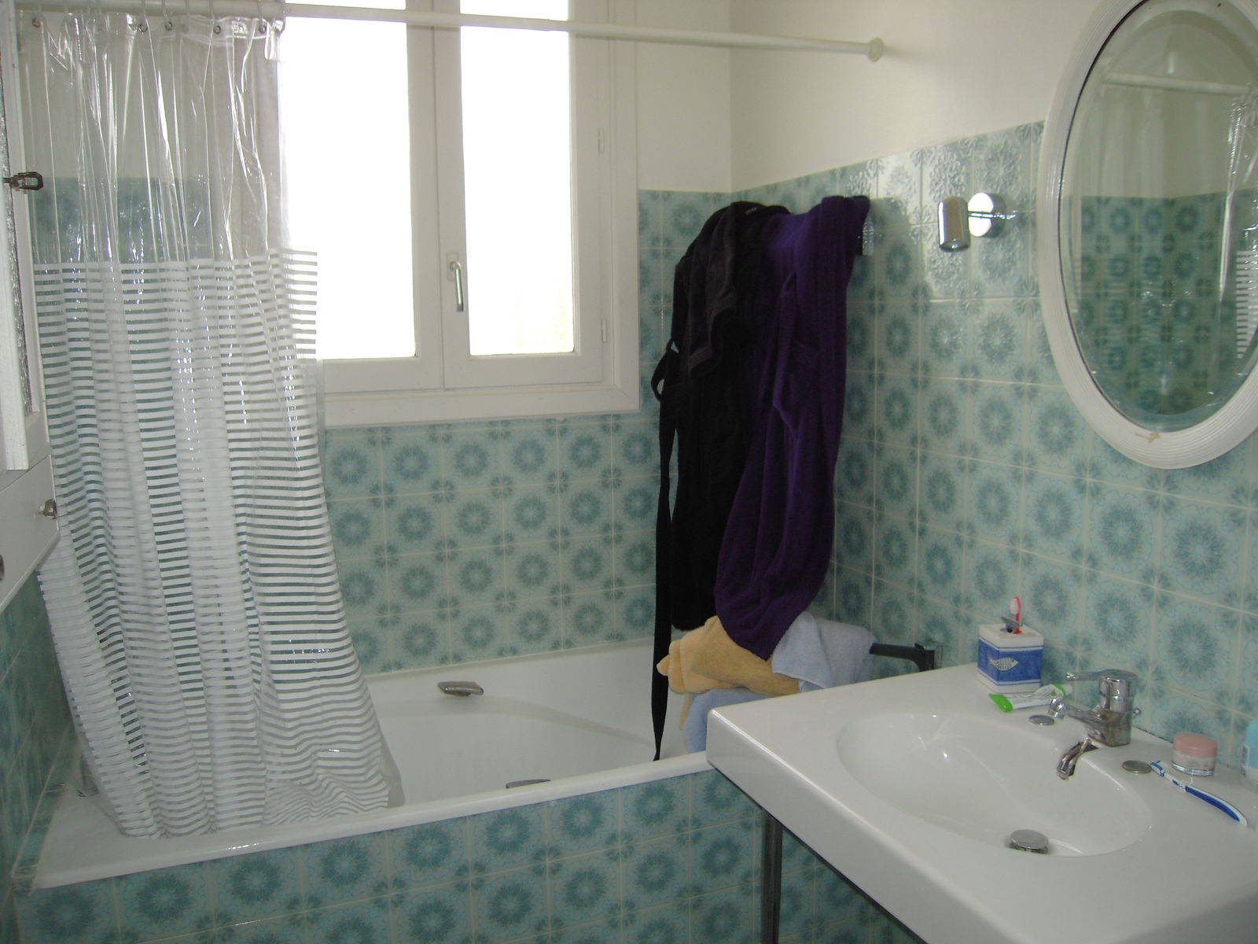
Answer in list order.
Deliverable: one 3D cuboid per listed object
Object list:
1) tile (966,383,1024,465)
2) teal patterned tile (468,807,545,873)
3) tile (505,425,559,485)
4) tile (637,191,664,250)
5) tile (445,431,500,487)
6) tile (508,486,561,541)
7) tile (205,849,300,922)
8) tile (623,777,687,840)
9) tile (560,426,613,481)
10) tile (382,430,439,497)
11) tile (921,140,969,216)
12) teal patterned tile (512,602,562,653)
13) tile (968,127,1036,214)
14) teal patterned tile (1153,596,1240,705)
[{"bbox_3d":[0.678,-0.091,1.874,0.010,0.150,0.150,-4,9,-21],"label":"tile"},{"bbox_3d":[-0.232,0.698,1.954,0.149,0.133,0.010,-4,9,-21],"label":"teal patterned tile"},{"bbox_3d":[-0.258,-0.040,2.635,0.150,0.150,0.010,-4,9,-21],"label":"tile"},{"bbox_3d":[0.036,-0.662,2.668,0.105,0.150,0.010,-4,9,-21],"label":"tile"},{"bbox_3d":[-0.400,-0.032,2.595,0.149,0.151,0.010,-4,9,-21],"label":"tile"},{"bbox_3d":[-0.251,0.109,2.646,0.148,0.148,0.010,-4,9,-21],"label":"tile"},{"bbox_3d":[-0.644,0.706,1.762,0.150,0.150,0.010,-4,9,-21],"label":"tile"},{"bbox_3d":[0.050,0.674,2.062,0.150,0.140,0.010,-4,9,-21],"label":"tile"},{"bbox_3d":[-0.118,-0.052,2.688,0.150,0.150,0.010,-4,9,-21],"label":"tile"},{"bbox_3d":[-0.541,-0.021,2.541,0.149,0.151,0.010,-4,9,-21],"label":"tile"},{"bbox_3d":[0.627,-0.571,2.018,0.010,0.151,0.149,-4,9,-21],"label":"tile"},{"bbox_3d":[-0.249,0.409,2.700,0.150,0.150,0.010,-4,9,-21],"label":"teal patterned tile"},{"bbox_3d":[0.667,-0.535,1.815,0.010,0.150,0.150,-4,9,-21],"label":"tile"},{"bbox_3d":[0.839,0.258,1.507,0.010,0.150,0.150,-4,9,-21],"label":"teal patterned tile"}]

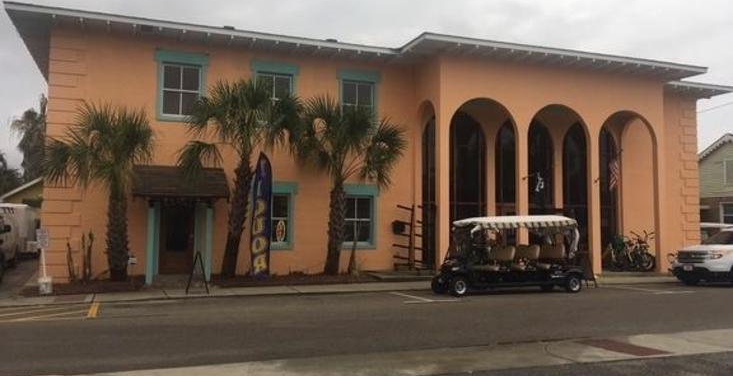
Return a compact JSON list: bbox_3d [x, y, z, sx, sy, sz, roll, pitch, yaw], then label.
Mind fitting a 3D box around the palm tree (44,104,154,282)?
[{"bbox_3d":[-6.988,0.177,16.070,2.900,4.700,2.700,2,-3,-21],"label":"palm tree"}]

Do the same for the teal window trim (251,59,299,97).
[{"bbox_3d":[-2.808,-2.891,19.095,1.500,2.070,0.150,2,-3,-21],"label":"teal window trim"}]

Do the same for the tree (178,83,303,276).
[{"bbox_3d":[-3.405,-0.311,16.571,3.220,5.320,2.900,2,-4,-21],"label":"tree"}]

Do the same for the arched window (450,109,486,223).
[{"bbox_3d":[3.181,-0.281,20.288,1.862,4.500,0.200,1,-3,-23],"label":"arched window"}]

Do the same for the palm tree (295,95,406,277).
[{"bbox_3d":[-0.359,-0.123,17.826,3.230,5.100,2.900,2,-4,-21],"label":"palm tree"}]

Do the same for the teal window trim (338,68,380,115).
[{"bbox_3d":[-0.212,-2.642,19.190,1.460,1.970,0.130,2,-4,-21],"label":"teal window trim"}]

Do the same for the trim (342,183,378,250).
[{"bbox_3d":[-0.256,0.890,18.950,1.420,2.000,0.130,2,-4,-21],"label":"trim"}]

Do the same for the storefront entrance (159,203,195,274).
[{"bbox_3d":[-5.528,1.476,17.919,0.970,2.070,0.200,2,-3,-21],"label":"storefront entrance"}]

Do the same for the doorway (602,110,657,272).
[{"bbox_3d":[8.858,0.105,20.875,2.530,5.400,0.280,2,-4,-21],"label":"doorway"}]

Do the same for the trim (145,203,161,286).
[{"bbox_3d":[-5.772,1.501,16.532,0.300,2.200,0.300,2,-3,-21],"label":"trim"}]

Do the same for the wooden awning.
[{"bbox_3d":[-5.235,-0.174,17.364,2.600,1.050,1.300,2,-3,-21],"label":"wooden awning"}]

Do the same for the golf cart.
[{"bbox_3d":[3.329,1.598,14.942,3.900,1.880,1.220,2,-4,-21],"label":"golf cart"}]

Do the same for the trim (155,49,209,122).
[{"bbox_3d":[-5.435,-2.992,18.073,1.550,2.070,0.150,2,-3,-21],"label":"trim"}]

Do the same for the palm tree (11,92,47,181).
[{"bbox_3d":[-24.535,-1.393,45.074,3.600,10.745,3.600,2,-3,-21],"label":"palm tree"}]

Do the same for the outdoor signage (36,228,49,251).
[{"bbox_3d":[-7.267,1.133,13.776,0.280,0.470,0.030,2,-4,-21],"label":"outdoor signage"}]

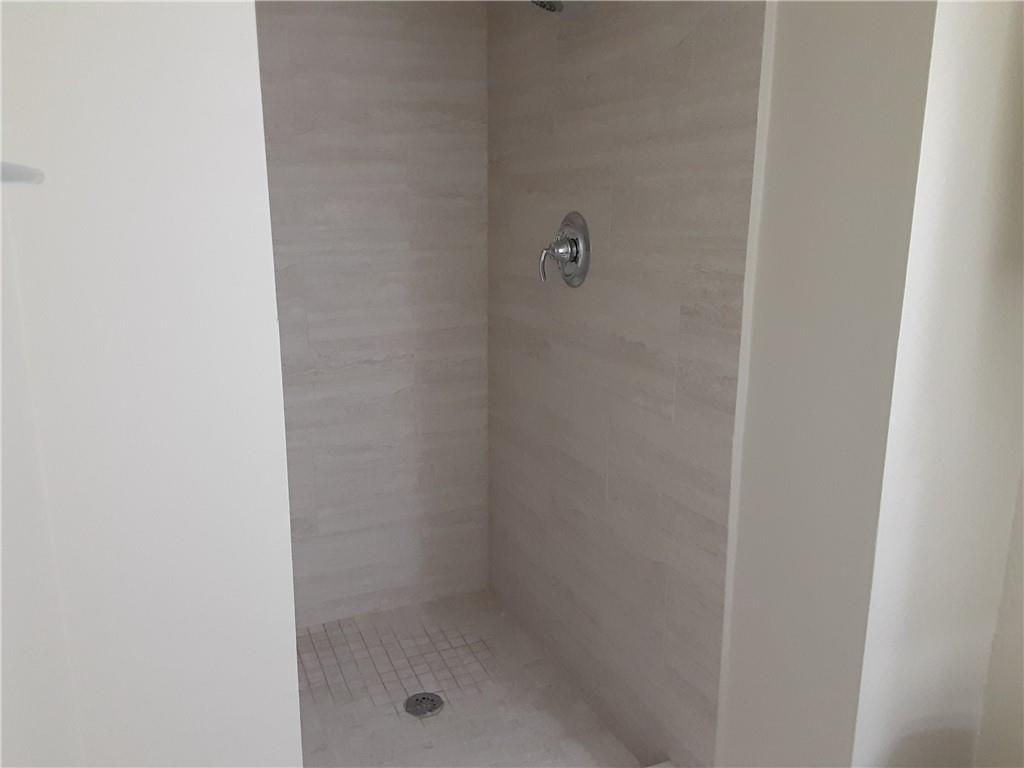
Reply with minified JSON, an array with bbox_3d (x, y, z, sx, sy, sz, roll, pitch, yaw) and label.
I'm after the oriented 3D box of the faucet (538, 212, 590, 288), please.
[{"bbox_3d":[0.118,-0.344,2.063,0.101,0.193,0.192,-5,13,-23],"label":"faucet"}]

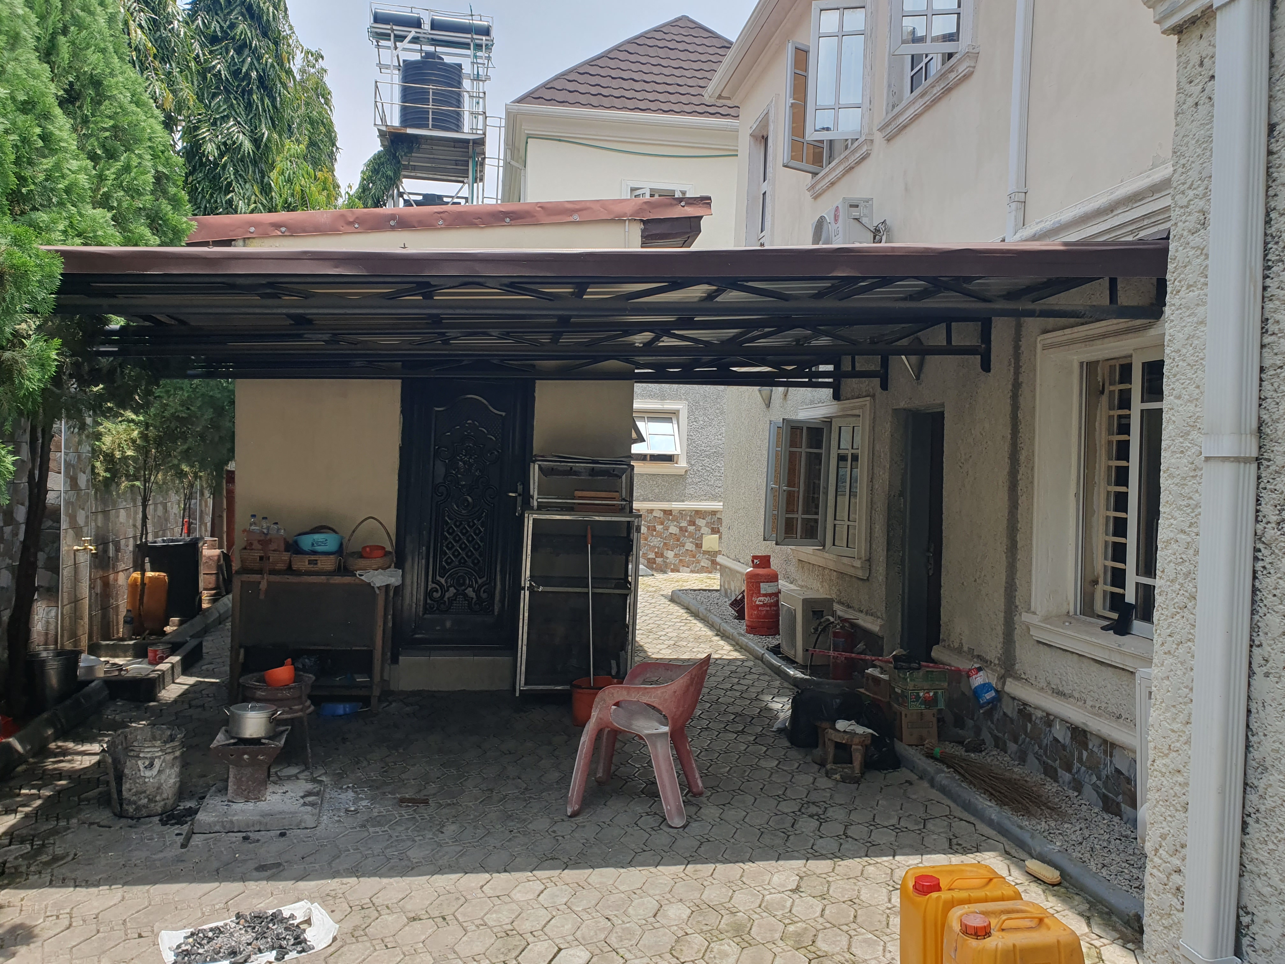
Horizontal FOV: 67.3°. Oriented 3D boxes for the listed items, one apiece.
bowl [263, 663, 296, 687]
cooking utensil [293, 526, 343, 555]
[{"bbox_3d":[-1.936,1.044,5.169,0.162,0.105,0.180,-15,-8,26],"label":"bowl"},{"bbox_3d":[-2.184,0.393,6.497,0.335,0.180,0.330,2,1,-9],"label":"cooking utensil"}]

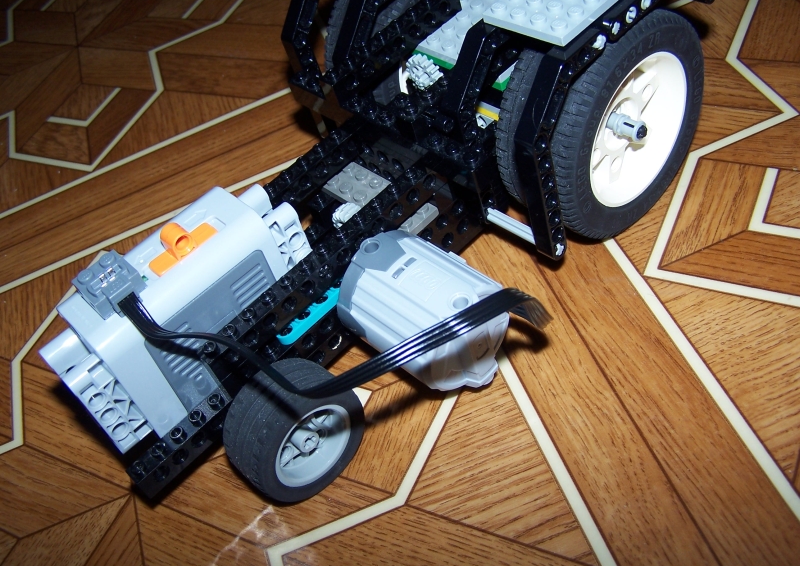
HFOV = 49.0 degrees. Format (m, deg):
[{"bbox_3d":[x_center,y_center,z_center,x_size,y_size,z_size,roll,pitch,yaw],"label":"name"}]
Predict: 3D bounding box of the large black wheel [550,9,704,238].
[{"bbox_3d":[0.073,-0.059,0.314,0.034,0.082,0.082,31,67,36],"label":"large black wheel"}]

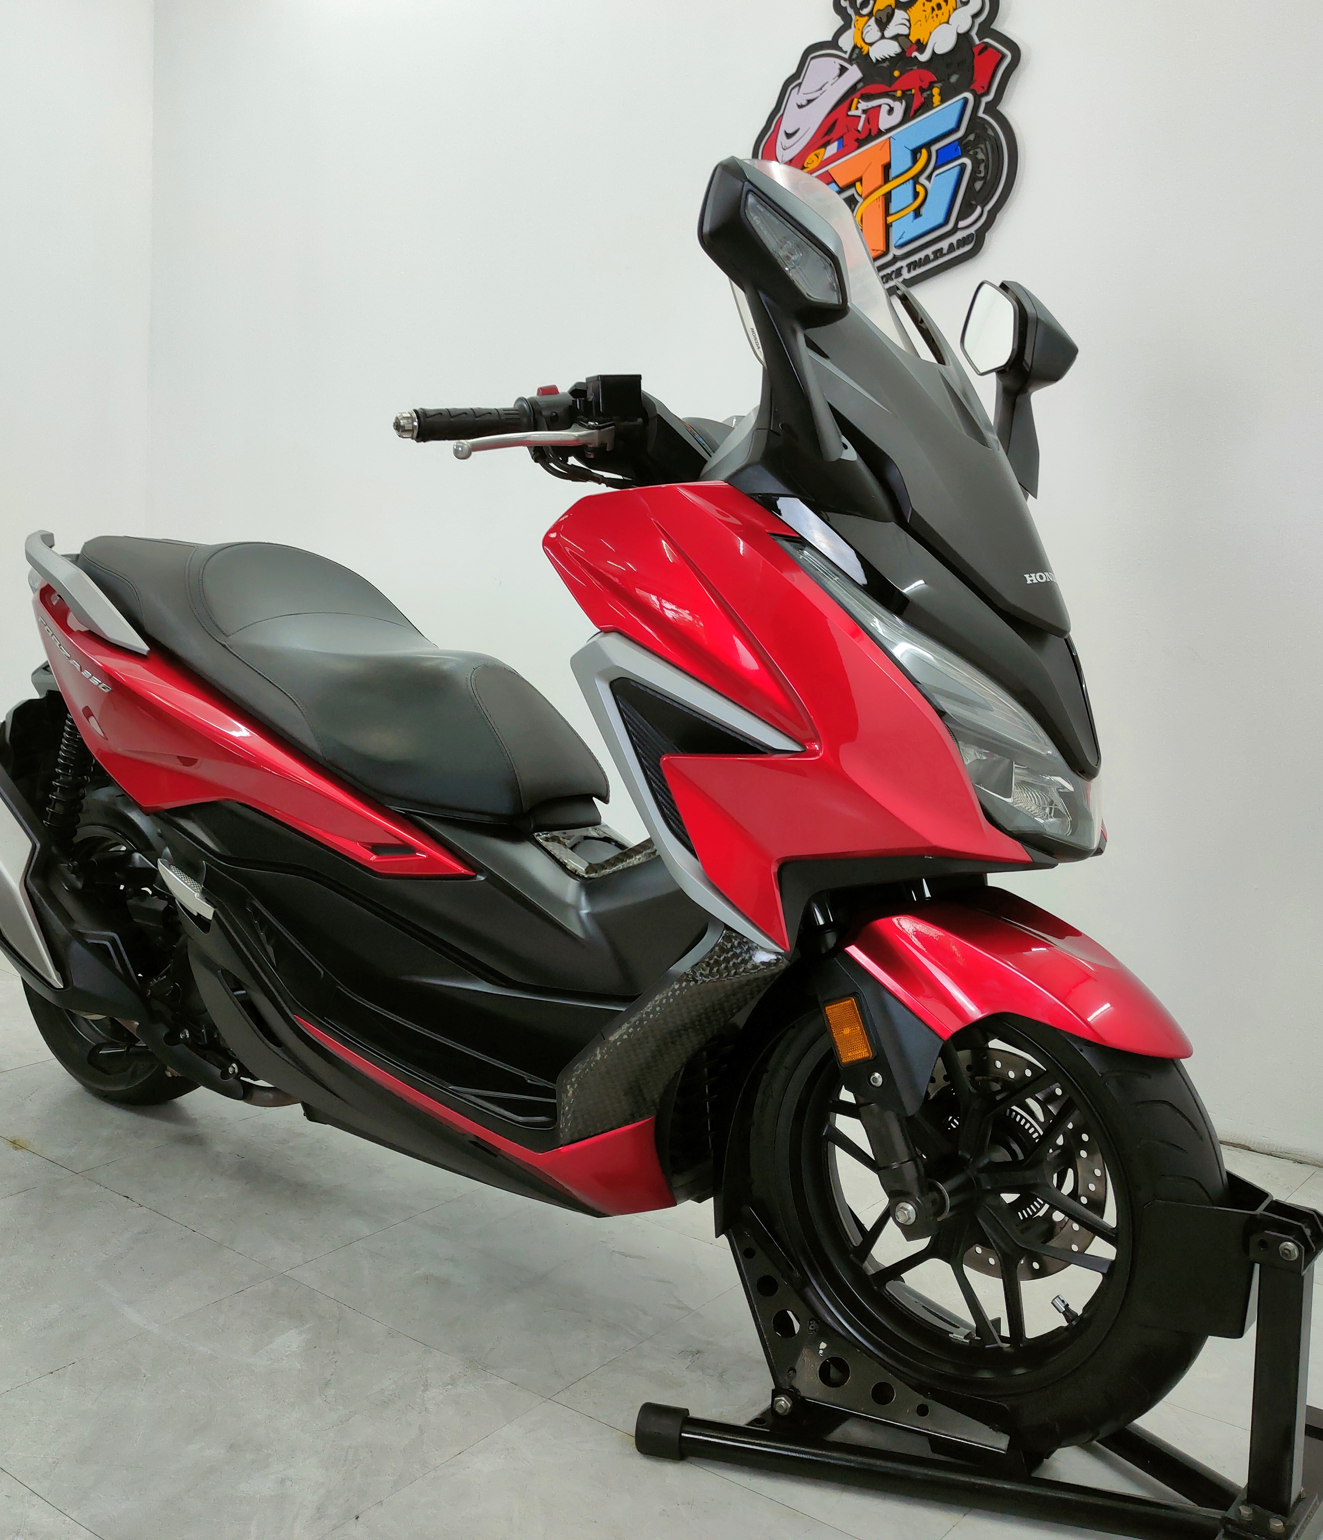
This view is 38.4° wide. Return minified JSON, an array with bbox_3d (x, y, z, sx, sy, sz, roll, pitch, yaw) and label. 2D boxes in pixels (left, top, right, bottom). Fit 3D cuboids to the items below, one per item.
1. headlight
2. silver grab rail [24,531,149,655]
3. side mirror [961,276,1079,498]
[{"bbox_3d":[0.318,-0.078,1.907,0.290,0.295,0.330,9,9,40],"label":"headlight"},{"bbox_3d":[-0.816,-0.265,2.764,0.410,0.160,0.135,9,9,40],"label":"silver grab rail"},{"bbox_3d":[0.410,-0.436,2.171,0.100,0.240,0.175,1,8,-9],"label":"side mirror"}]

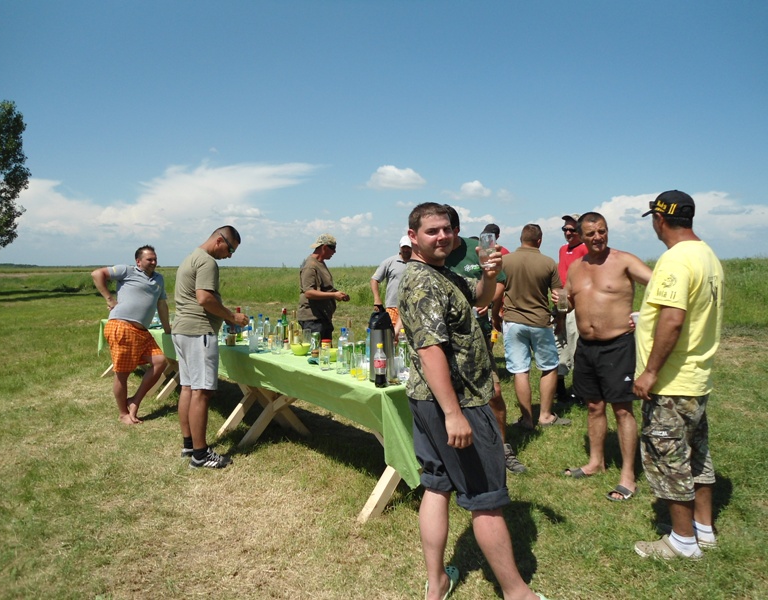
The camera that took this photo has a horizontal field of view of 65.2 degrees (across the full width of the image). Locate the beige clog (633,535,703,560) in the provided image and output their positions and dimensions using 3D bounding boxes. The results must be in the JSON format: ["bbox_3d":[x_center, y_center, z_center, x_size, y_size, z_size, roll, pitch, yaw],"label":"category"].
[{"bbox_3d":[1.370,1.171,2.891,0.305,0.110,0.115,0,3,7],"label":"beige clog"}]

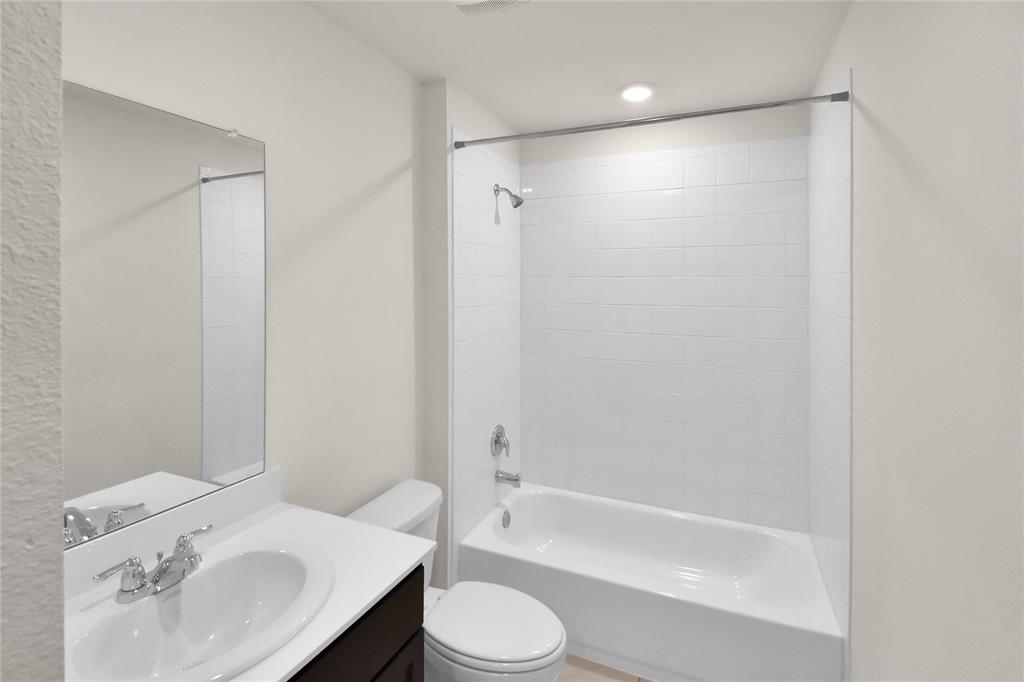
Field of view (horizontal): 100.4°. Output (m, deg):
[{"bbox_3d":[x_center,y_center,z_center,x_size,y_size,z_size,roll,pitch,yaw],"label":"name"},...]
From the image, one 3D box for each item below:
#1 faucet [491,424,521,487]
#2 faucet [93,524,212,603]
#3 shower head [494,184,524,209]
[{"bbox_3d":[-0.027,0.632,2.370,0.135,0.335,0.155,1,4,23],"label":"faucet"},{"bbox_3d":[-0.770,0.515,0.972,0.155,0.095,0.235,1,4,23],"label":"faucet"},{"bbox_3d":[-0.011,-0.803,2.367,0.155,0.125,0.070,1,4,23],"label":"shower head"}]

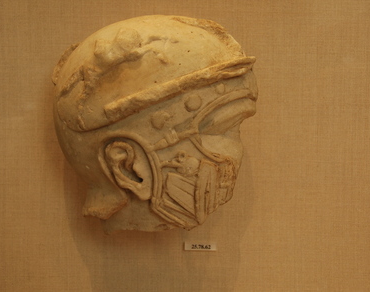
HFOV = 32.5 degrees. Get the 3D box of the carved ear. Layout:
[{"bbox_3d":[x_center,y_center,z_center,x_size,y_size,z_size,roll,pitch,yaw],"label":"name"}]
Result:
[{"bbox_3d":[-0.053,0.024,0.600,0.031,0.062,0.020,-24,0,-5],"label":"carved ear"}]

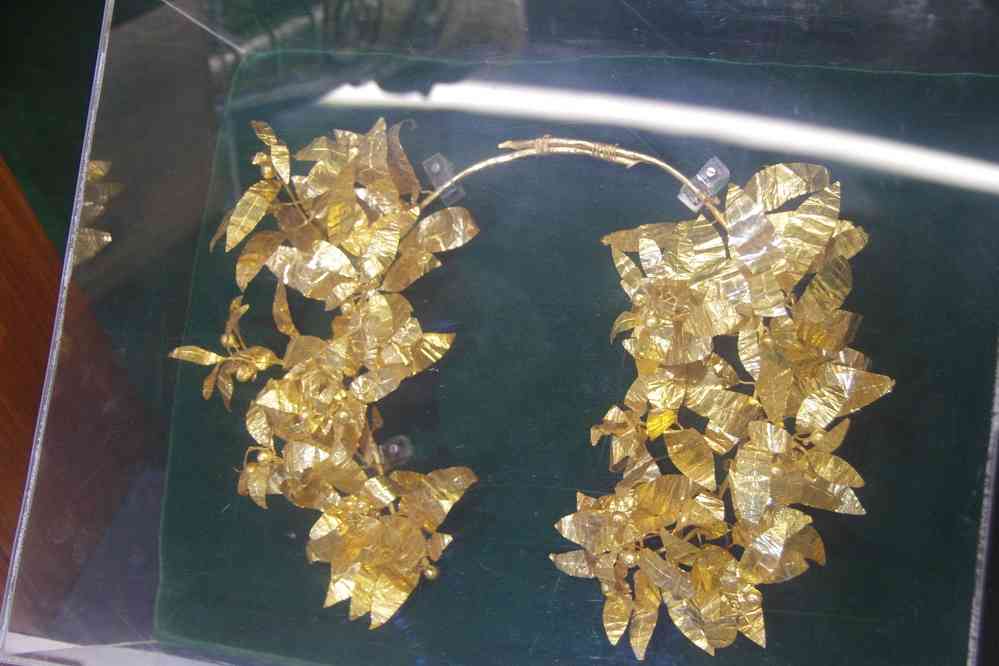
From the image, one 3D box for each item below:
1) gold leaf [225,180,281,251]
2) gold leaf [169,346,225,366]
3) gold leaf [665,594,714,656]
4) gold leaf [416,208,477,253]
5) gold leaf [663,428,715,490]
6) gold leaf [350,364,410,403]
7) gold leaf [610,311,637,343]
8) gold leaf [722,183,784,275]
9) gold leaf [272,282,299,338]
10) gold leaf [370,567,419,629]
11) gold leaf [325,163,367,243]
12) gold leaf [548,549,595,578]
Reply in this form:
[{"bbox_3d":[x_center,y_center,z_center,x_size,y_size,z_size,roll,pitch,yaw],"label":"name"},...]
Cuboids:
[{"bbox_3d":[-0.122,-0.058,0.796,0.015,0.008,0.045,39,92,6],"label":"gold leaf"},{"bbox_3d":[-0.145,0.011,0.770,0.031,0.006,0.009,4,59,20],"label":"gold leaf"},{"bbox_3d":[0.080,0.121,0.672,0.012,0.006,0.035,-37,71,7],"label":"gold leaf"},{"bbox_3d":[-0.026,-0.051,0.787,0.032,0.008,0.022,-7,84,10],"label":"gold leaf"},{"bbox_3d":[0.088,0.057,0.733,0.017,0.007,0.037,-40,75,6],"label":"gold leaf"},{"bbox_3d":[-0.054,0.021,0.736,0.032,0.006,0.014,-20,80,16],"label":"gold leaf"},{"bbox_3d":[0.058,-0.004,0.753,0.018,0.006,0.008,-45,77,5],"label":"gold leaf"},{"bbox_3d":[0.119,-0.048,0.741,0.023,0.008,0.046,-24,80,11],"label":"gold leaf"},{"bbox_3d":[-0.099,-0.011,0.757,0.006,0.011,0.030,-38,66,51],"label":"gold leaf"},{"bbox_3d":[-0.050,0.119,0.719,0.016,0.006,0.033,31,92,15],"label":"gold leaf"},{"bbox_3d":[-0.077,-0.065,0.805,0.019,0.009,0.043,10,87,10],"label":"gold leaf"},{"bbox_3d":[0.034,0.103,0.723,0.023,0.007,0.012,10,84,12],"label":"gold leaf"}]

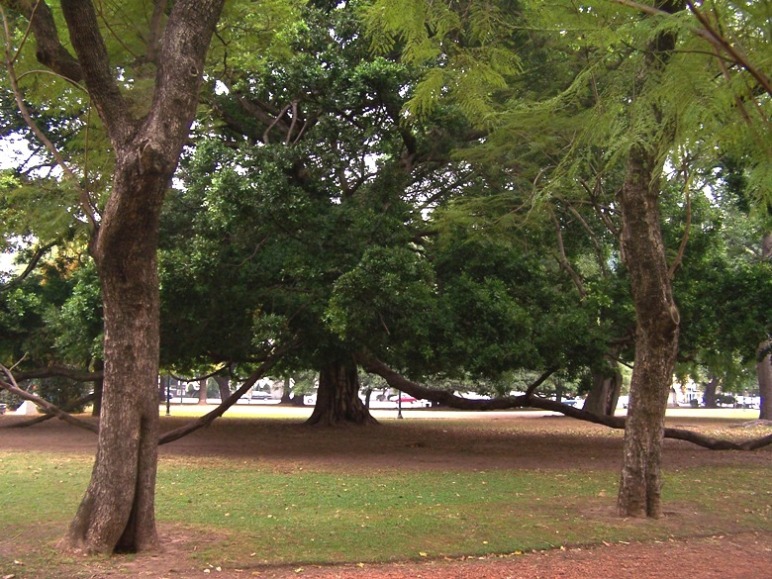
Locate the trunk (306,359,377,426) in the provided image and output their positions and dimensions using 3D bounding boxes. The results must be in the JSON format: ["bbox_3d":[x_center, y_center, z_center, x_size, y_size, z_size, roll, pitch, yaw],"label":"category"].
[{"bbox_3d":[-1.969,4.558,37.500,3.050,3.000,3.000,0,-7,0],"label":"trunk"}]

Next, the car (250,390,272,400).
[{"bbox_3d":[-17.335,14.759,118.000,4.200,1.450,1.750,-3,-7,21],"label":"car"}]

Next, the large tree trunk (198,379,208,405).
[{"bbox_3d":[-17.873,10.014,83.000,1.000,2.600,0.980,0,-7,0],"label":"large tree trunk"}]

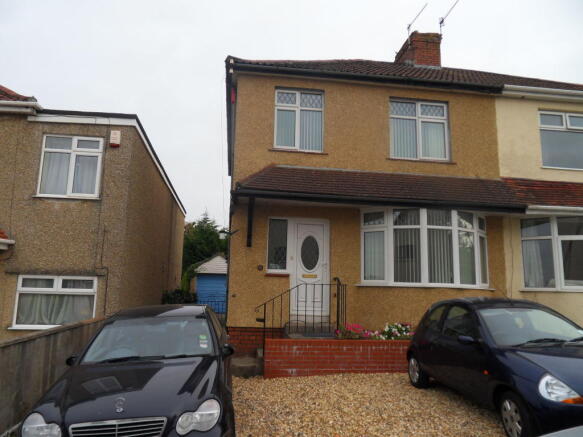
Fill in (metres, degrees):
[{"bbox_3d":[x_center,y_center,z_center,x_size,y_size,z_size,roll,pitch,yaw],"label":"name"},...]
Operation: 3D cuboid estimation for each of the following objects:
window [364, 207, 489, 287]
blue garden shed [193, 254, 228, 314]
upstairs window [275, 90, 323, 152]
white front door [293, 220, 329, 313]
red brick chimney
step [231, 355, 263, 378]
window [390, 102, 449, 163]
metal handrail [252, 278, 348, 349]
[{"bbox_3d":[2.980,0.645,8.566,2.978,1.667,0.620,3,-9,-9],"label":"window"},{"bbox_3d":[-4.161,3.786,23.027,2.750,2.980,4.400,3,-9,-9],"label":"blue garden shed"},{"bbox_3d":[0.169,-2.136,8.854,1.081,1.361,0.110,3,-9,-9],"label":"upstairs window"},{"bbox_3d":[0.387,1.011,8.394,0.850,1.997,0.100,3,-9,-9],"label":"white front door"},{"bbox_3d":[4.391,-5.433,13.989,0.980,1.243,1.440,3,-9,-9],"label":"red brick chimney"},{"bbox_3d":[-0.904,2.789,7.557,0.670,0.210,0.650,3,-9,-9],"label":"step"},{"bbox_3d":[2.947,-2.022,9.288,1.411,1.370,0.110,3,-9,-9],"label":"window"},{"bbox_3d":[0.163,1.787,7.659,1.720,1.260,0.600,3,-9,-9],"label":"metal handrail"}]

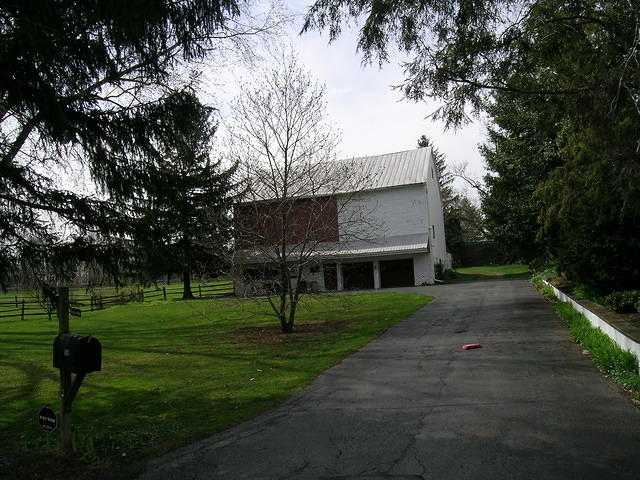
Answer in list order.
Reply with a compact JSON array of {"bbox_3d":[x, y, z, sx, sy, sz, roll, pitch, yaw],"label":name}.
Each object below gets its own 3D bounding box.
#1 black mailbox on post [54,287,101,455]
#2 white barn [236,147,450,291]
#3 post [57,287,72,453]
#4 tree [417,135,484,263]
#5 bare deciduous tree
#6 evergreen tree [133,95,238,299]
[{"bbox_3d":[-2.442,1.313,5.164,0.600,1.690,0.235,-6,-5,39],"label":"black mailbox on post"},{"bbox_3d":[2.099,-1.443,44.063,15.365,10.958,10.998,-5,-5,19],"label":"white barn"},{"bbox_3d":[-2.532,1.276,5.141,0.100,1.625,0.100,-7,-5,37],"label":"post"},{"bbox_3d":[14.217,-4.811,60.577,8.600,15.372,8.600,-3,-4,0],"label":"tree"},{"bbox_3d":[-0.492,-1.271,13.068,3.500,7.150,3.500,-3,-4,0],"label":"bare deciduous tree"},{"bbox_3d":[-10.022,-3.355,38.576,7.700,15.369,7.700,-3,-4,0],"label":"evergreen tree"}]

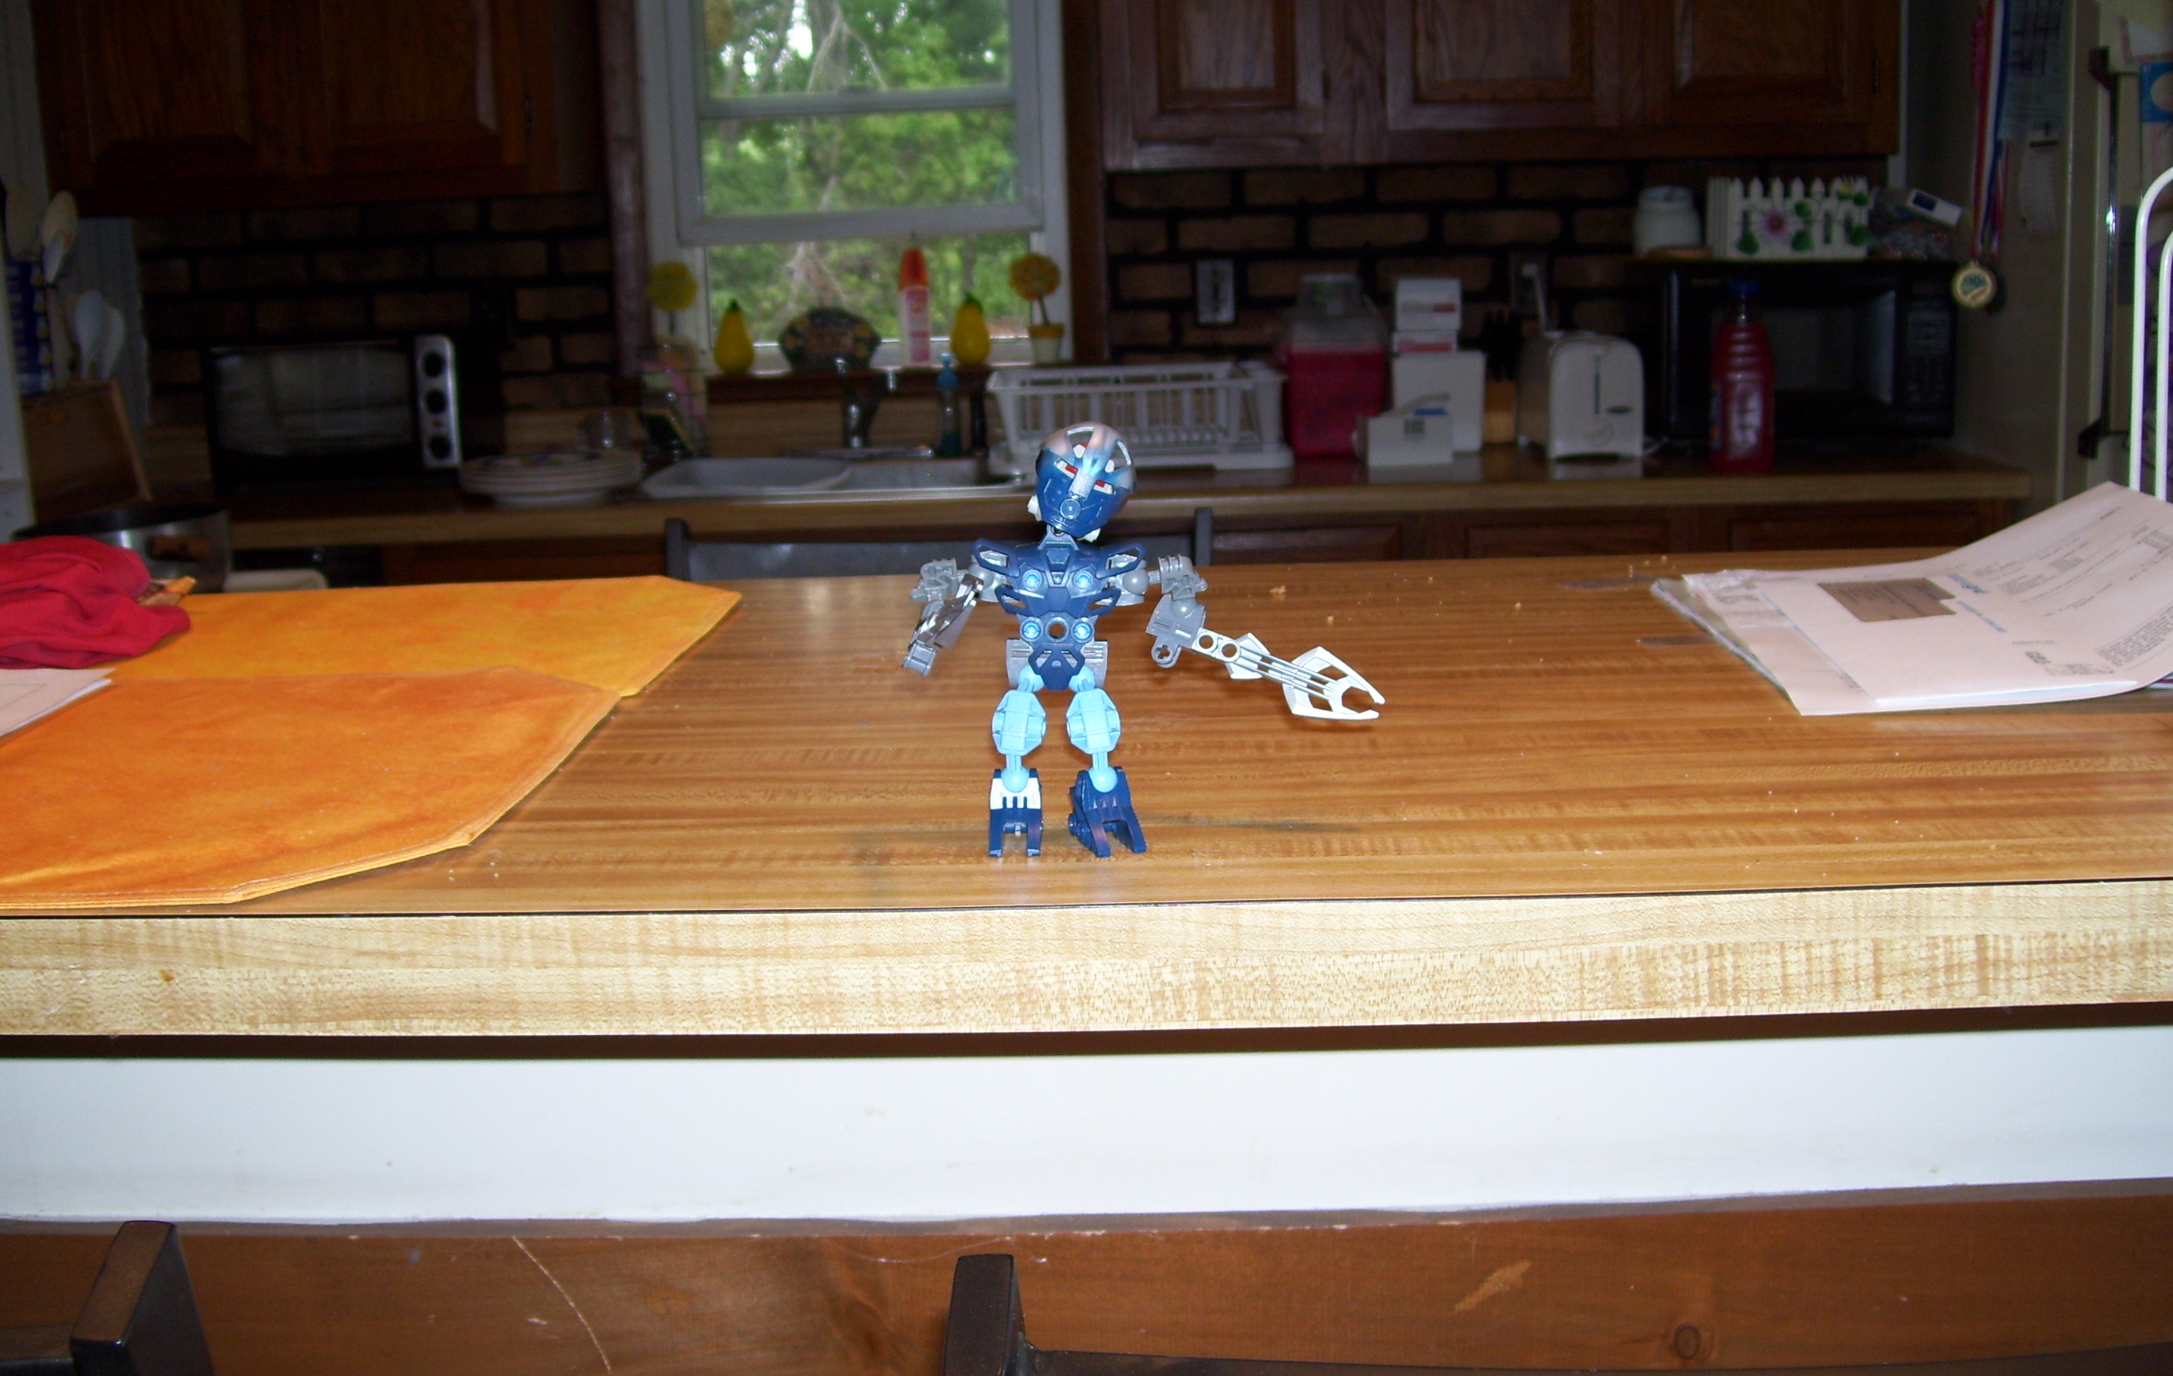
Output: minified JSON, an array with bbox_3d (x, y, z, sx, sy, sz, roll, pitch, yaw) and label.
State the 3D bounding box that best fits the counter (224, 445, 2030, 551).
[{"bbox_3d":[-0.063,-0.317,3.510,2.778,0.042,0.635,-1,12,3],"label":"counter"}]

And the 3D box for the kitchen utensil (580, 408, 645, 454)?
[{"bbox_3d":[-0.751,-0.395,3.605,0.098,0.098,0.098,-1,12,3],"label":"kitchen utensil"}]

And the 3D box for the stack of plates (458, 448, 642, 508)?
[{"bbox_3d":[-0.823,-0.320,3.481,0.280,0.060,0.280,-1,12,3],"label":"stack of plates"}]

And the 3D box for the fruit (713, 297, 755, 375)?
[{"bbox_3d":[-0.591,-0.589,3.784,0.070,0.132,0.070,-1,12,3],"label":"fruit"}]

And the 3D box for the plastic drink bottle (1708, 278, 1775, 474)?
[{"bbox_3d":[0.967,-0.464,3.345,0.099,0.283,0.099,-2,12,1],"label":"plastic drink bottle"}]

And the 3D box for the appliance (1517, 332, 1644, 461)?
[{"bbox_3d":[0.787,-0.476,3.627,0.153,0.186,0.255,-2,12,-2],"label":"appliance"}]

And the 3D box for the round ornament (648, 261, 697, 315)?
[{"bbox_3d":[-0.716,-0.692,3.911,0.087,0.087,0.087,-2,12,0],"label":"round ornament"}]

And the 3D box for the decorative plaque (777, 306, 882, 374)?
[{"bbox_3d":[-0.438,-0.596,3.870,0.165,0.102,0.030,-1,13,3],"label":"decorative plaque"}]

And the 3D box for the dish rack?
[{"bbox_3d":[0.087,-0.441,3.675,0.470,0.150,0.360,-2,12,1],"label":"dish rack"}]

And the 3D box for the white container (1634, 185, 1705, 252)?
[{"bbox_3d":[0.908,-0.729,3.534,0.107,0.108,0.107,-1,13,4],"label":"white container"}]

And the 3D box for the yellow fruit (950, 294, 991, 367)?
[{"bbox_3d":[-0.197,-0.613,3.888,0.070,0.123,0.070,-2,12,1],"label":"yellow fruit"}]

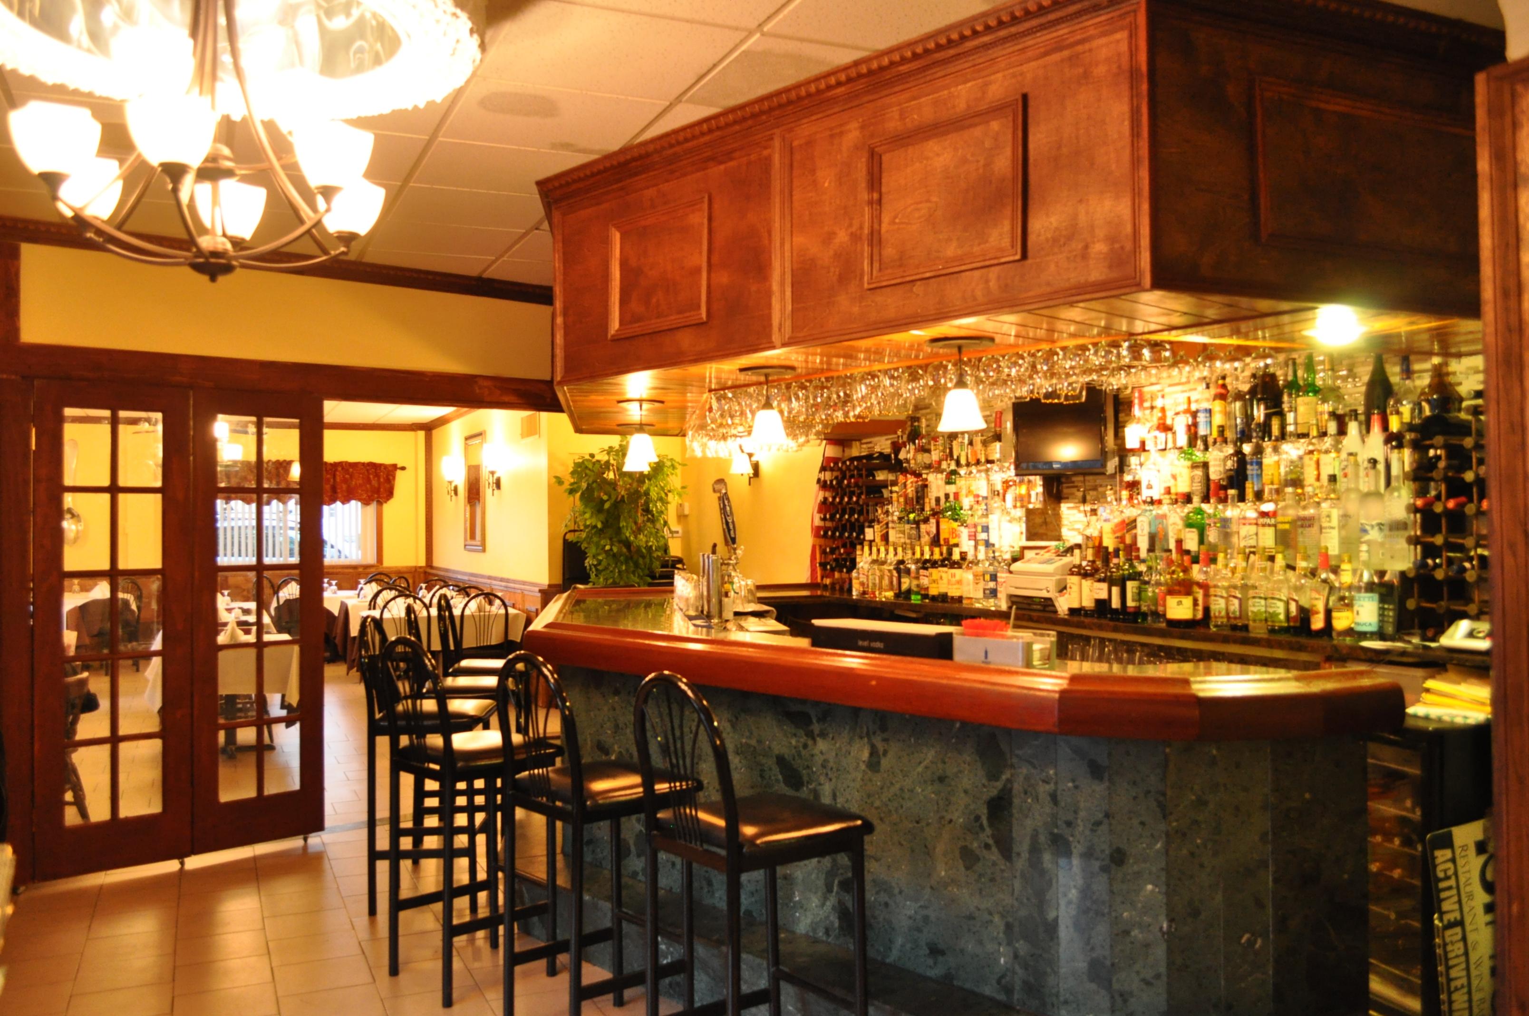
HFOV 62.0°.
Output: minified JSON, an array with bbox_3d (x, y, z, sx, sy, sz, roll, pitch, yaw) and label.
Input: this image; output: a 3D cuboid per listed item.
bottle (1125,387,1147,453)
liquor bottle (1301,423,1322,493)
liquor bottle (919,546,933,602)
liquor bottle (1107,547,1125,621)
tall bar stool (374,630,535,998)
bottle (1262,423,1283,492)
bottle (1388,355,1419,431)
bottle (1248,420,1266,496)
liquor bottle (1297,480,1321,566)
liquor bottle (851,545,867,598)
[{"bbox_3d":[1.625,-0.386,5.571,0.090,0.268,0.085,-1,-1,24],"label":"bottle"},{"bbox_3d":[1.998,-0.169,4.651,0.078,0.286,0.078,0,-1,-41],"label":"liquor bottle"},{"bbox_3d":[0.812,0.326,6.399,0.074,0.285,0.074,-1,-1,12],"label":"liquor bottle"},{"bbox_3d":[1.433,0.310,5.191,0.074,0.294,0.074,-1,-1,28],"label":"liquor bottle"},{"bbox_3d":[-0.969,0.967,4.157,0.475,1.120,0.415,0,-1,-43],"label":"tall bar stool"},{"bbox_3d":[1.907,-0.186,4.781,0.076,0.297,0.076,0,-1,-45],"label":"bottle"},{"bbox_3d":[2.230,-0.398,4.427,0.086,0.276,0.086,0,-1,-45],"label":"bottle"},{"bbox_3d":[1.843,-0.175,4.771,0.073,0.309,0.073,0,-1,-41],"label":"bottle"},{"bbox_3d":[1.907,0.062,4.454,0.085,0.295,0.085,-1,-1,33],"label":"liquor bottle"},{"bbox_3d":[0.510,0.341,6.830,0.078,0.291,0.078,0,-1,0],"label":"liquor bottle"}]

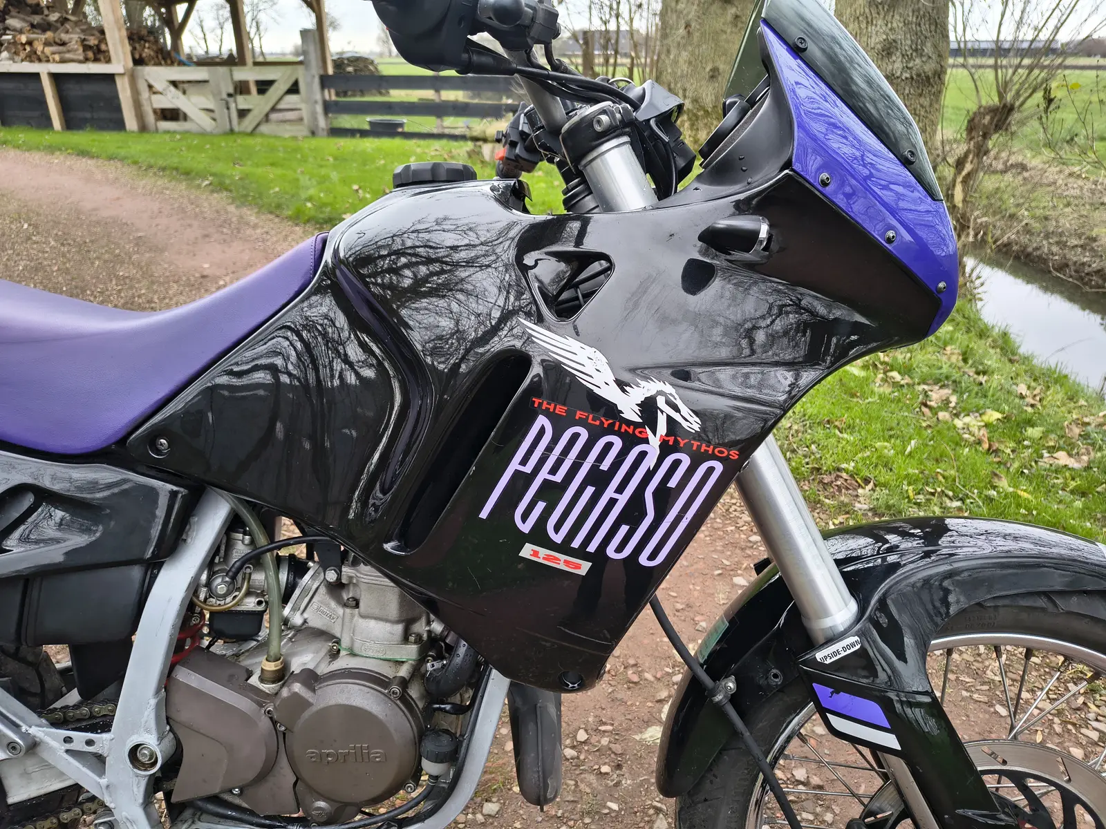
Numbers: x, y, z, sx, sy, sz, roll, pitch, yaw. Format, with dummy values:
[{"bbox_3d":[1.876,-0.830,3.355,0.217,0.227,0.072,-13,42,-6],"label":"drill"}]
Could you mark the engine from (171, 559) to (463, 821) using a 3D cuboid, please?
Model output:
[{"bbox_3d":[-0.249,0.275,0.889,0.310,0.320,0.260,2,15,5],"label":"engine"}]

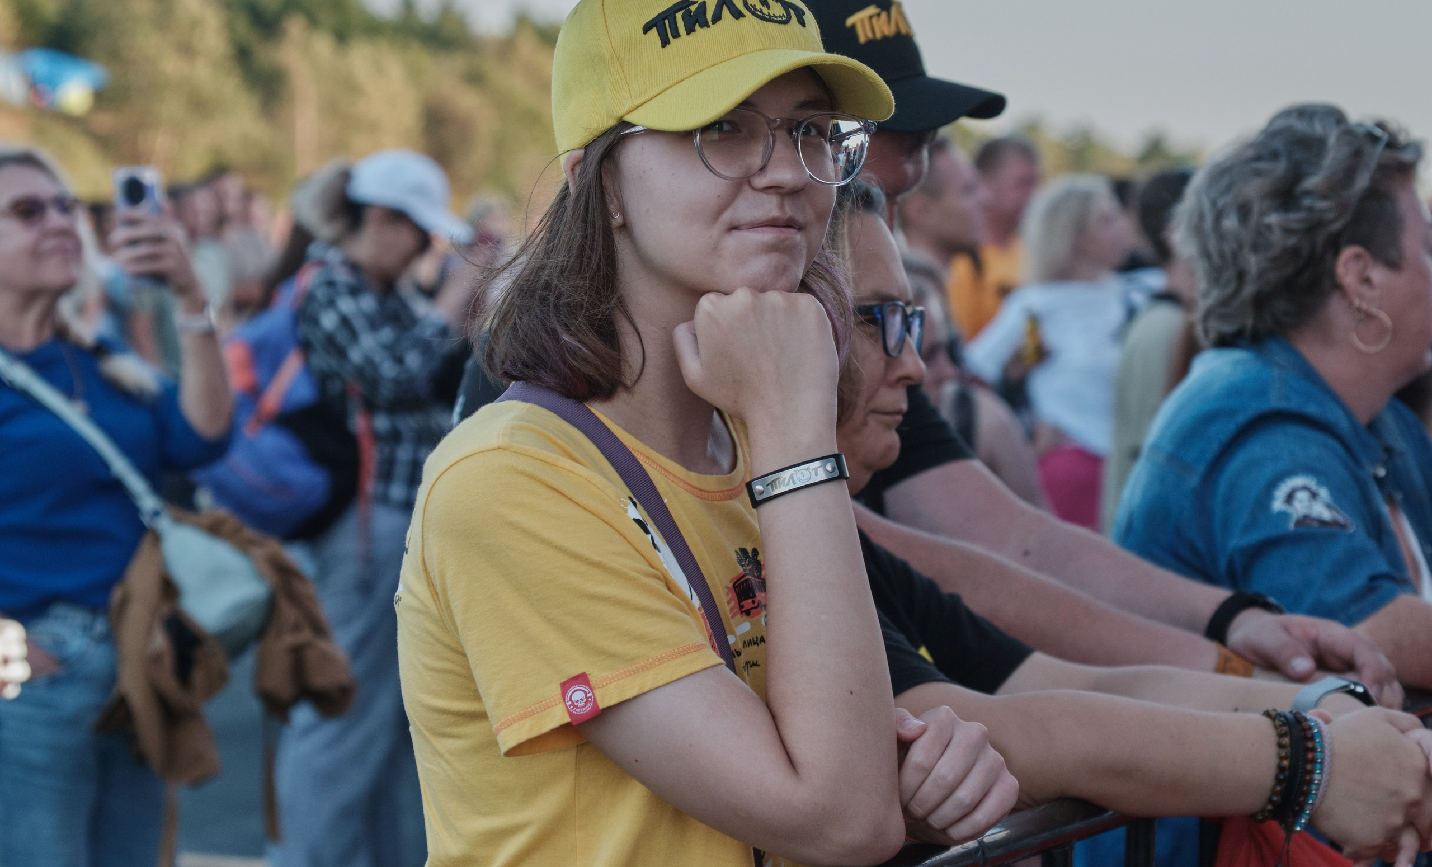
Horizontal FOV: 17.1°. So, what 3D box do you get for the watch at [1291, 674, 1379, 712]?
[{"bbox_3d":[0.443,0.199,3.420,0.032,0.052,0.062,0,-40,41],"label":"watch"}]

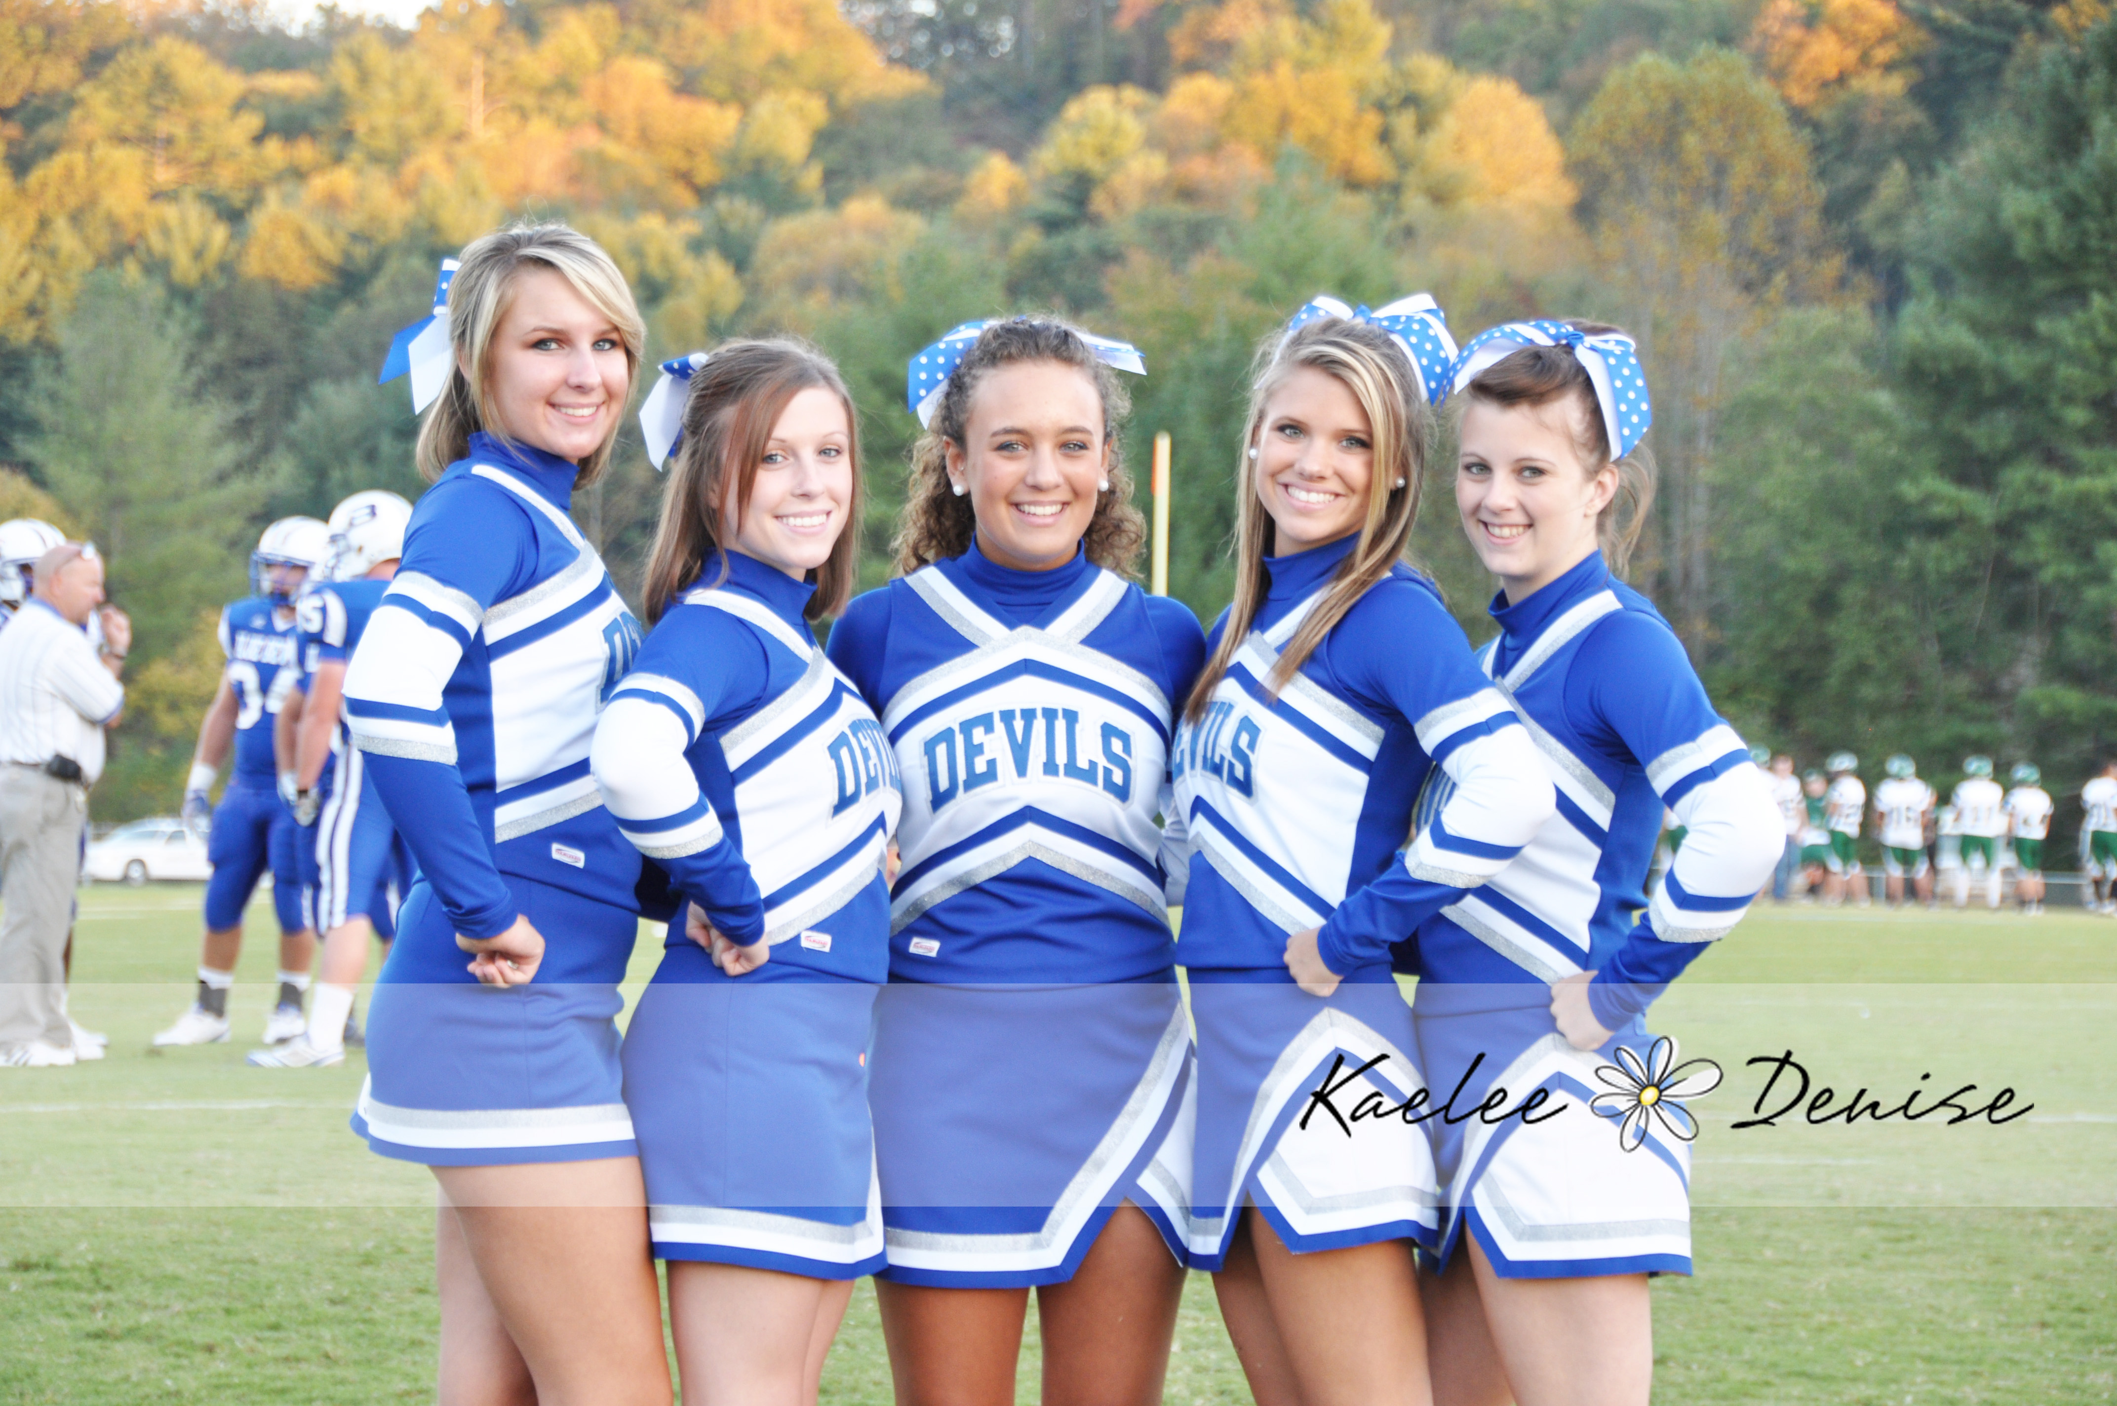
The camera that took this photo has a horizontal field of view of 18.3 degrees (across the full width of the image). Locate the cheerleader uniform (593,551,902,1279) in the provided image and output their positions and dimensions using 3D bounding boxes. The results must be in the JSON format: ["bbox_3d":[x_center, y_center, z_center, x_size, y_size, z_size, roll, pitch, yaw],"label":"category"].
[{"bbox_3d":[-0.308,0.215,6.670,0.330,0.735,0.430,0,-1,26],"label":"cheerleader uniform"}]

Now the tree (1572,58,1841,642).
[{"bbox_3d":[15.670,-6.819,160.000,6.800,18.104,6.800,1,-1,0],"label":"tree"}]

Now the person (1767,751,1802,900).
[{"bbox_3d":[9.151,1.576,83.000,0.580,1.837,0.370,1,-1,-9],"label":"person"}]

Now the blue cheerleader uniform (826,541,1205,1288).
[{"bbox_3d":[-0.043,0.217,6.750,0.440,0.765,0.290,0,-1,-2],"label":"blue cheerleader uniform"}]

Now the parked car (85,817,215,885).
[{"bbox_3d":[-19.669,3.438,150.000,5.000,1.460,1.850,1,-1,-20],"label":"parked car"}]

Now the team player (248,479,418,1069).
[{"bbox_3d":[-2.354,0.248,21.400,0.540,1.880,0.550,0,-1,18],"label":"team player"}]

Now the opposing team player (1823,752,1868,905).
[{"bbox_3d":[9.601,1.538,80.300,0.600,1.872,0.450,1,-1,-30],"label":"opposing team player"}]

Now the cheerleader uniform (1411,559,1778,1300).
[{"bbox_3d":[0.547,0.216,6.750,0.360,0.747,0.440,1,-1,-30],"label":"cheerleader uniform"}]

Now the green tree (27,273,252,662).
[{"bbox_3d":[-25.051,-4.254,180.000,6.600,15.071,6.600,1,-1,0],"label":"green tree"}]

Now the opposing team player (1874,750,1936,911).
[{"bbox_3d":[10.195,1.559,79.500,0.680,1.859,0.450,1,-1,1],"label":"opposing team player"}]

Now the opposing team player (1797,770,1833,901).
[{"bbox_3d":[9.558,1.662,83.000,0.550,1.634,0.450,1,-1,-6],"label":"opposing team player"}]

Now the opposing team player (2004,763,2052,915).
[{"bbox_3d":[11.419,1.604,77.500,0.580,1.785,0.420,1,-1,-1],"label":"opposing team player"}]

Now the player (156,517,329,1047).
[{"bbox_3d":[-2.817,0.271,22.700,0.600,1.830,0.460,0,-1,-12],"label":"player"}]

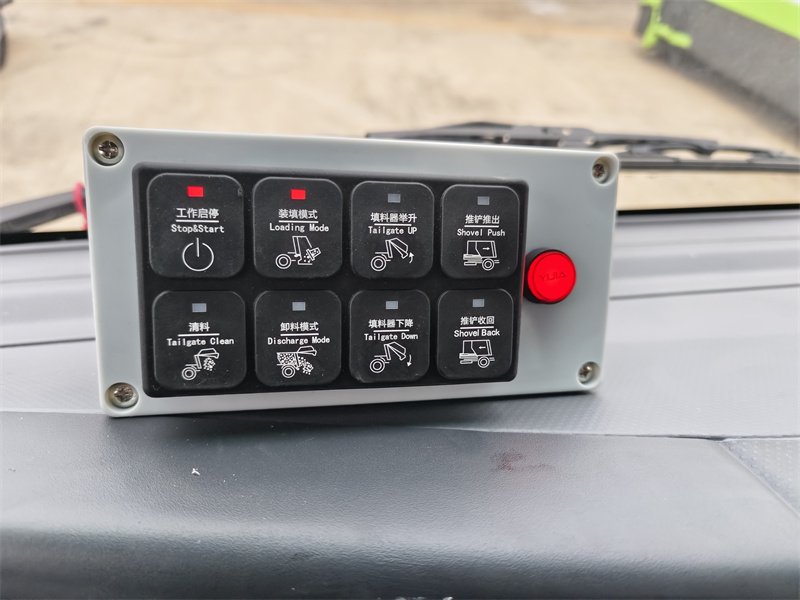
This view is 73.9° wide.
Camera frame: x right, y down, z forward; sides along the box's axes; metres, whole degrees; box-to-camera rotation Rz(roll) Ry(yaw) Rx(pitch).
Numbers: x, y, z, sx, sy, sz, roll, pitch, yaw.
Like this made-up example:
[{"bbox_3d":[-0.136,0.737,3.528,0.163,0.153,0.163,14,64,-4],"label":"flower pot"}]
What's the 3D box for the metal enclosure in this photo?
[{"bbox_3d":[-0.015,-0.014,0.237,0.205,0.103,0.074,-1,9,-12],"label":"metal enclosure"}]

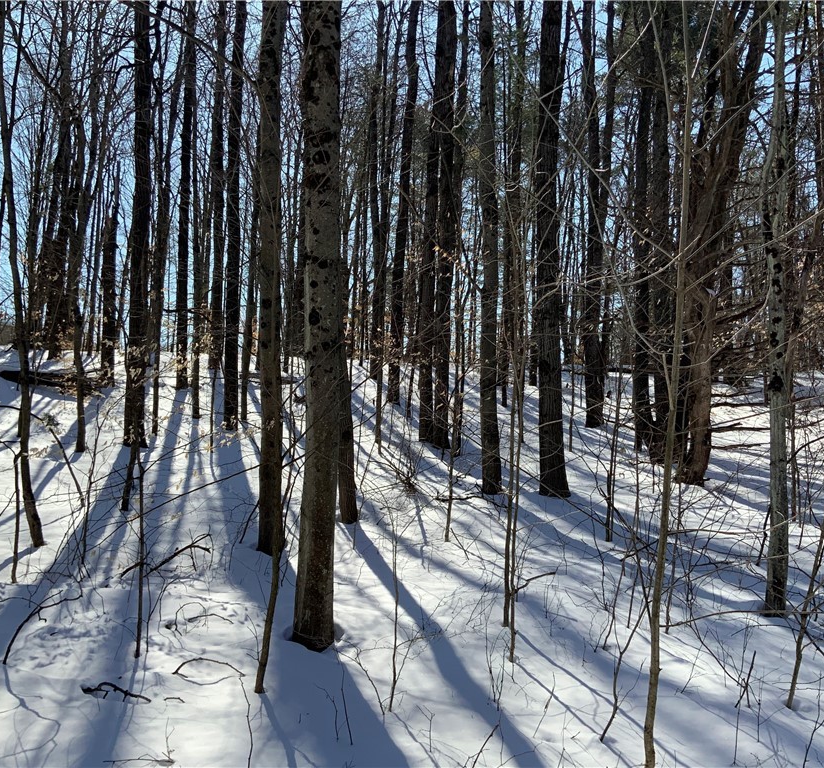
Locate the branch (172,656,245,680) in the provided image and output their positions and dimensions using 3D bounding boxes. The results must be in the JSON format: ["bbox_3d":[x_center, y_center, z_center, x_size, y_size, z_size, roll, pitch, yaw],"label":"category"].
[{"bbox_3d":[-1.186,1.652,5.000,0.420,0.100,0.090,1,-2,3],"label":"branch"}]

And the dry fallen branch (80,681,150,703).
[{"bbox_3d":[-1.590,1.646,4.600,0.385,0.085,0.110,1,-2,12],"label":"dry fallen branch"}]

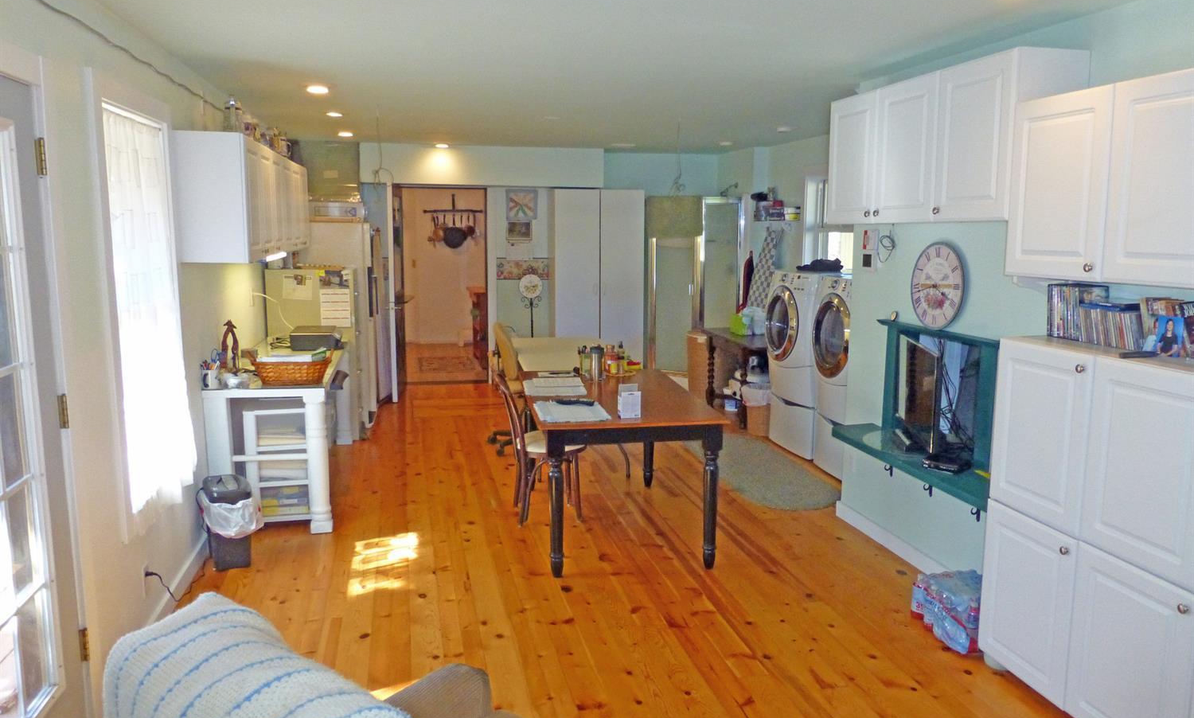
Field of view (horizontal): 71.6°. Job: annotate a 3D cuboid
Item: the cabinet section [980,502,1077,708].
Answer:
[{"bbox_3d":[1.666,0.847,2.958,0.329,0.595,0.429,-1,9,-13],"label":"cabinet section"}]

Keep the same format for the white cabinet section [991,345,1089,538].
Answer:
[{"bbox_3d":[1.669,0.251,2.877,0.329,0.609,0.434,-1,9,-13],"label":"white cabinet section"}]

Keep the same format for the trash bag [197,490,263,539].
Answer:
[{"bbox_3d":[-1.783,0.727,4.025,0.266,0.201,0.280,-2,9,-13],"label":"trash bag"}]

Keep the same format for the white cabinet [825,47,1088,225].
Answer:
[{"bbox_3d":[1.470,-0.902,3.623,0.302,0.607,1.319,-2,9,-13],"label":"white cabinet"}]

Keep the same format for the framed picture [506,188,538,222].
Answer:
[{"bbox_3d":[-0.782,-1.600,8.618,0.341,0.320,0.020,-2,9,-13],"label":"framed picture"}]

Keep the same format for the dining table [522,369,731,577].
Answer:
[{"bbox_3d":[0.069,0.554,4.580,0.877,0.737,1.530,-1,9,-9],"label":"dining table"}]

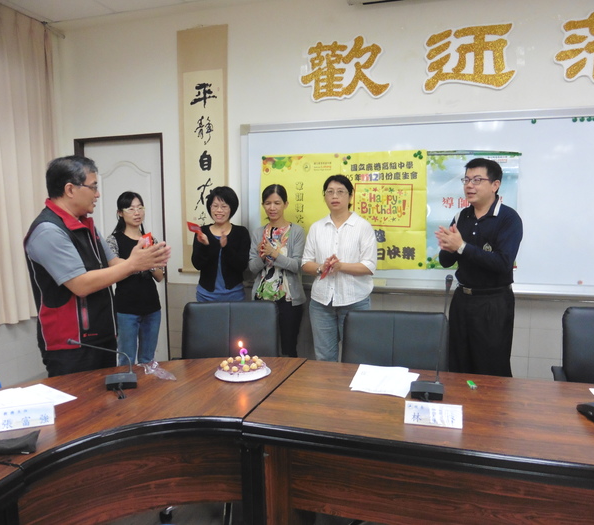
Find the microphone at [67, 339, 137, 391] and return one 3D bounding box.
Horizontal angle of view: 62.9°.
[{"bbox_3d":[-0.799,0.410,2.000,0.283,0.177,0.160,-1,6,-6],"label":"microphone"}]

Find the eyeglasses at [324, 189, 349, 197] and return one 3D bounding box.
[{"bbox_3d":[0.254,-0.421,2.932,0.140,0.042,0.140,2,7,16],"label":"eyeglasses"}]

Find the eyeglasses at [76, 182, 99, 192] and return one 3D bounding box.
[{"bbox_3d":[-0.944,-0.334,2.140,0.140,0.042,0.140,9,4,-14],"label":"eyeglasses"}]

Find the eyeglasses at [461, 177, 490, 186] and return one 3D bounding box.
[{"bbox_3d":[0.967,-0.427,2.570,0.140,0.042,0.140,-5,8,-36],"label":"eyeglasses"}]

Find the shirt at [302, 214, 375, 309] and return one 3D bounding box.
[{"bbox_3d":[0.255,-0.018,2.910,0.440,0.560,0.290,2,7,18],"label":"shirt"}]

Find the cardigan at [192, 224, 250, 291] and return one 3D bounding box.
[{"bbox_3d":[-0.478,-0.028,3.050,0.370,0.430,0.310,-1,6,-6],"label":"cardigan"}]

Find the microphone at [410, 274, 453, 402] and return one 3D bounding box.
[{"bbox_3d":[0.514,0.275,1.863,0.138,0.470,0.135,1,6,12],"label":"microphone"}]

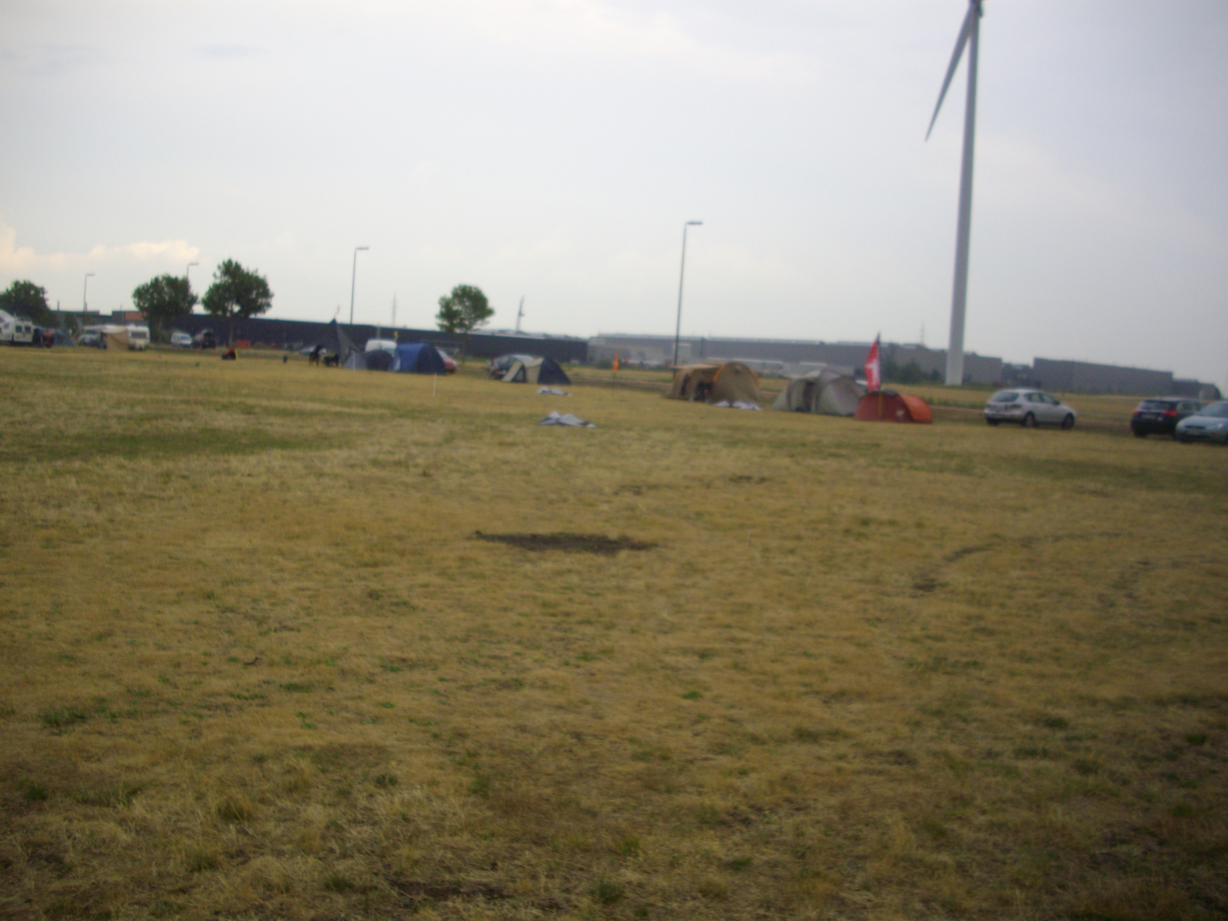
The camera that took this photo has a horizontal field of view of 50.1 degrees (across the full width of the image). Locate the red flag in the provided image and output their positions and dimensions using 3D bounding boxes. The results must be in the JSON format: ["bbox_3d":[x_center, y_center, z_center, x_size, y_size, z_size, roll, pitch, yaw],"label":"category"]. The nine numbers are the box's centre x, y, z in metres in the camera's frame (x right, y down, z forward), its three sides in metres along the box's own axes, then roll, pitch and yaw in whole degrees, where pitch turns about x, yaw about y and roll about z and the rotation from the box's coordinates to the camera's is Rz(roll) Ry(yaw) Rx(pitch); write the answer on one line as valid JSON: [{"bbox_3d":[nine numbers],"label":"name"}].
[{"bbox_3d":[10.046,-3.802,51.000,0.650,2.150,0.120,5,5,14],"label":"red flag"}]

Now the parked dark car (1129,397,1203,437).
[{"bbox_3d":[21.787,-1.646,51.000,1.800,1.470,4.350,7,6,43],"label":"parked dark car"}]

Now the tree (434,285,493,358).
[{"bbox_3d":[-17.103,-15.650,150.000,6.600,8.900,6.600,3,4,-6],"label":"tree"}]

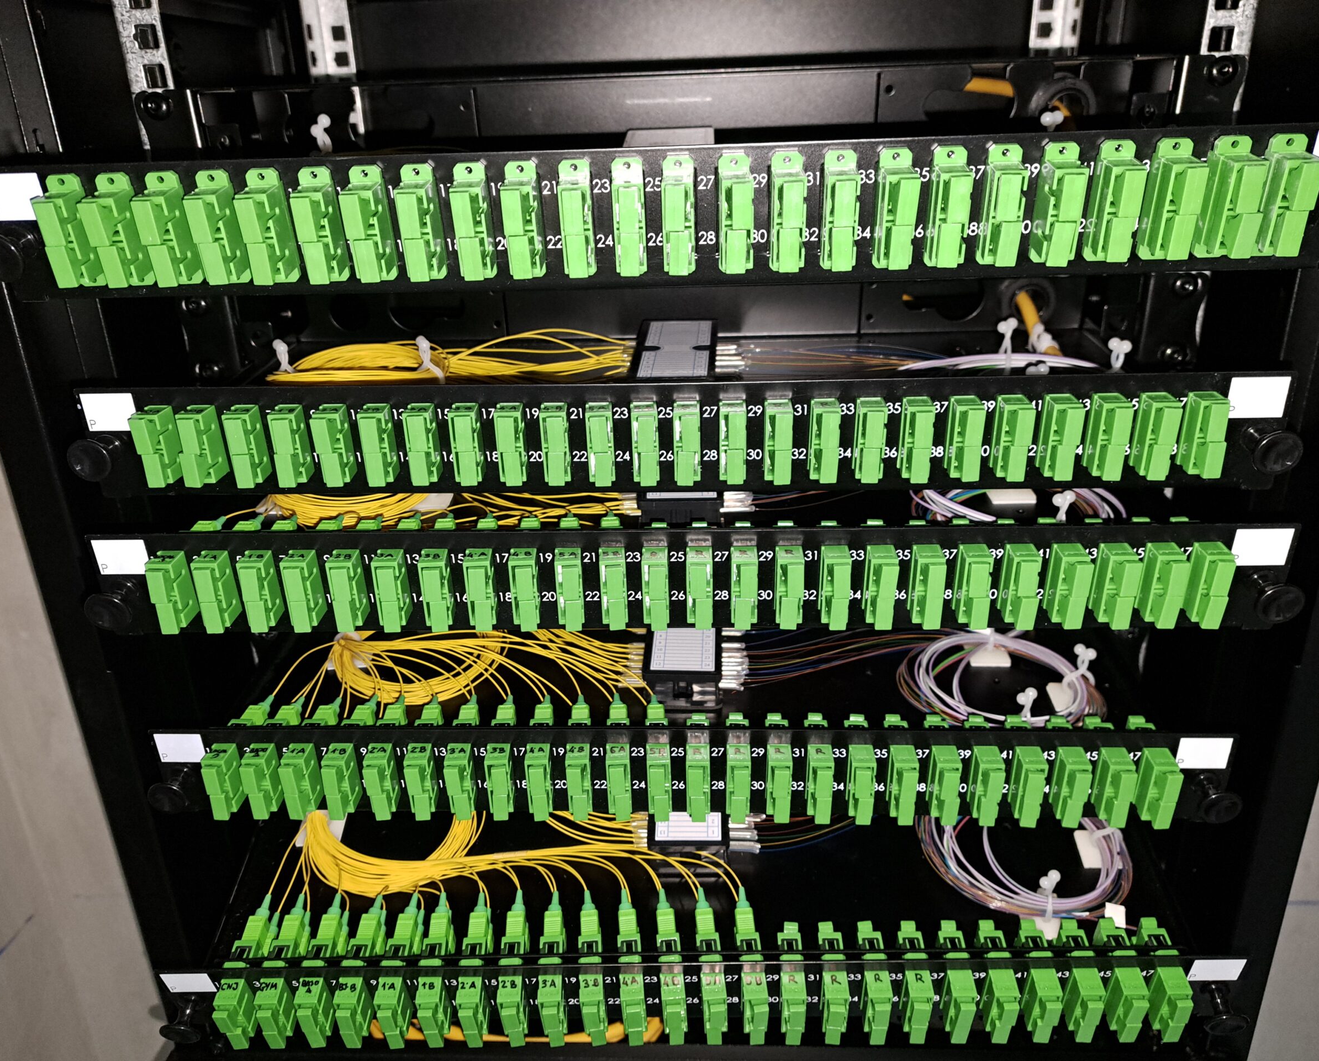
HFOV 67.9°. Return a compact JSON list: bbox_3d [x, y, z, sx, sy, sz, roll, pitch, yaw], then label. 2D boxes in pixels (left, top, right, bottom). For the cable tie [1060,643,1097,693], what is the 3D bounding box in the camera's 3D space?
[{"bbox_3d":[0.199,0.064,0.460,0.017,0.026,0.011,0,26,3],"label":"cable tie"}]

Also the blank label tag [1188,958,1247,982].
[{"bbox_3d":[0.219,0.173,0.386,0.020,0.015,0.001,-2,35,2],"label":"blank label tag"}]

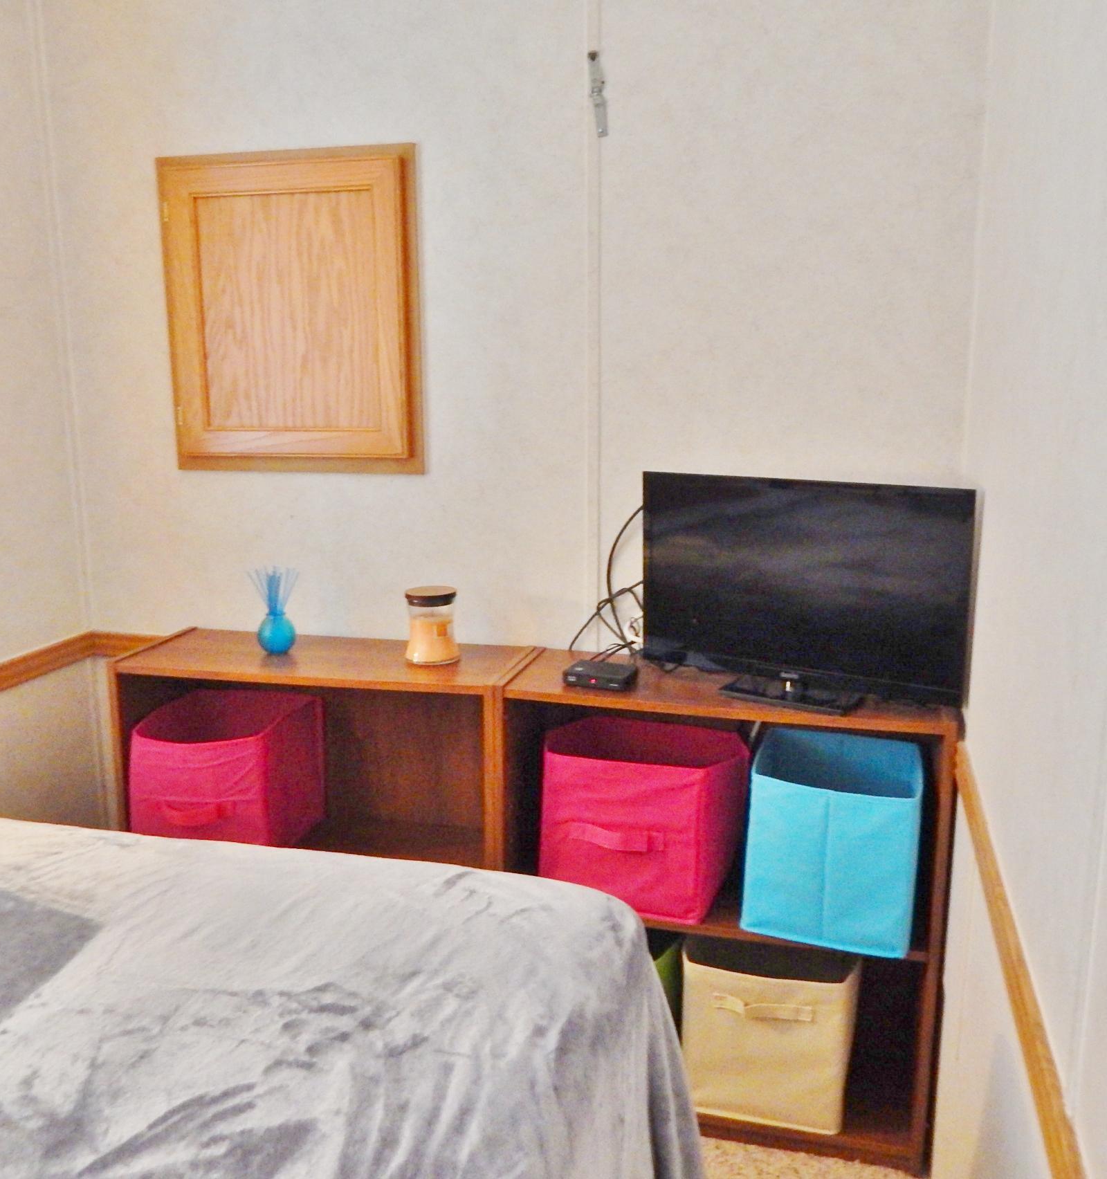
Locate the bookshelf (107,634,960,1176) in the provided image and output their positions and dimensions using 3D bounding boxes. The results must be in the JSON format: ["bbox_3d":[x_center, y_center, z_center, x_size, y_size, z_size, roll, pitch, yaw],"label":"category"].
[{"bbox_3d":[-0.066,0.531,2.159,1.510,0.794,0.287,3,12,14],"label":"bookshelf"}]

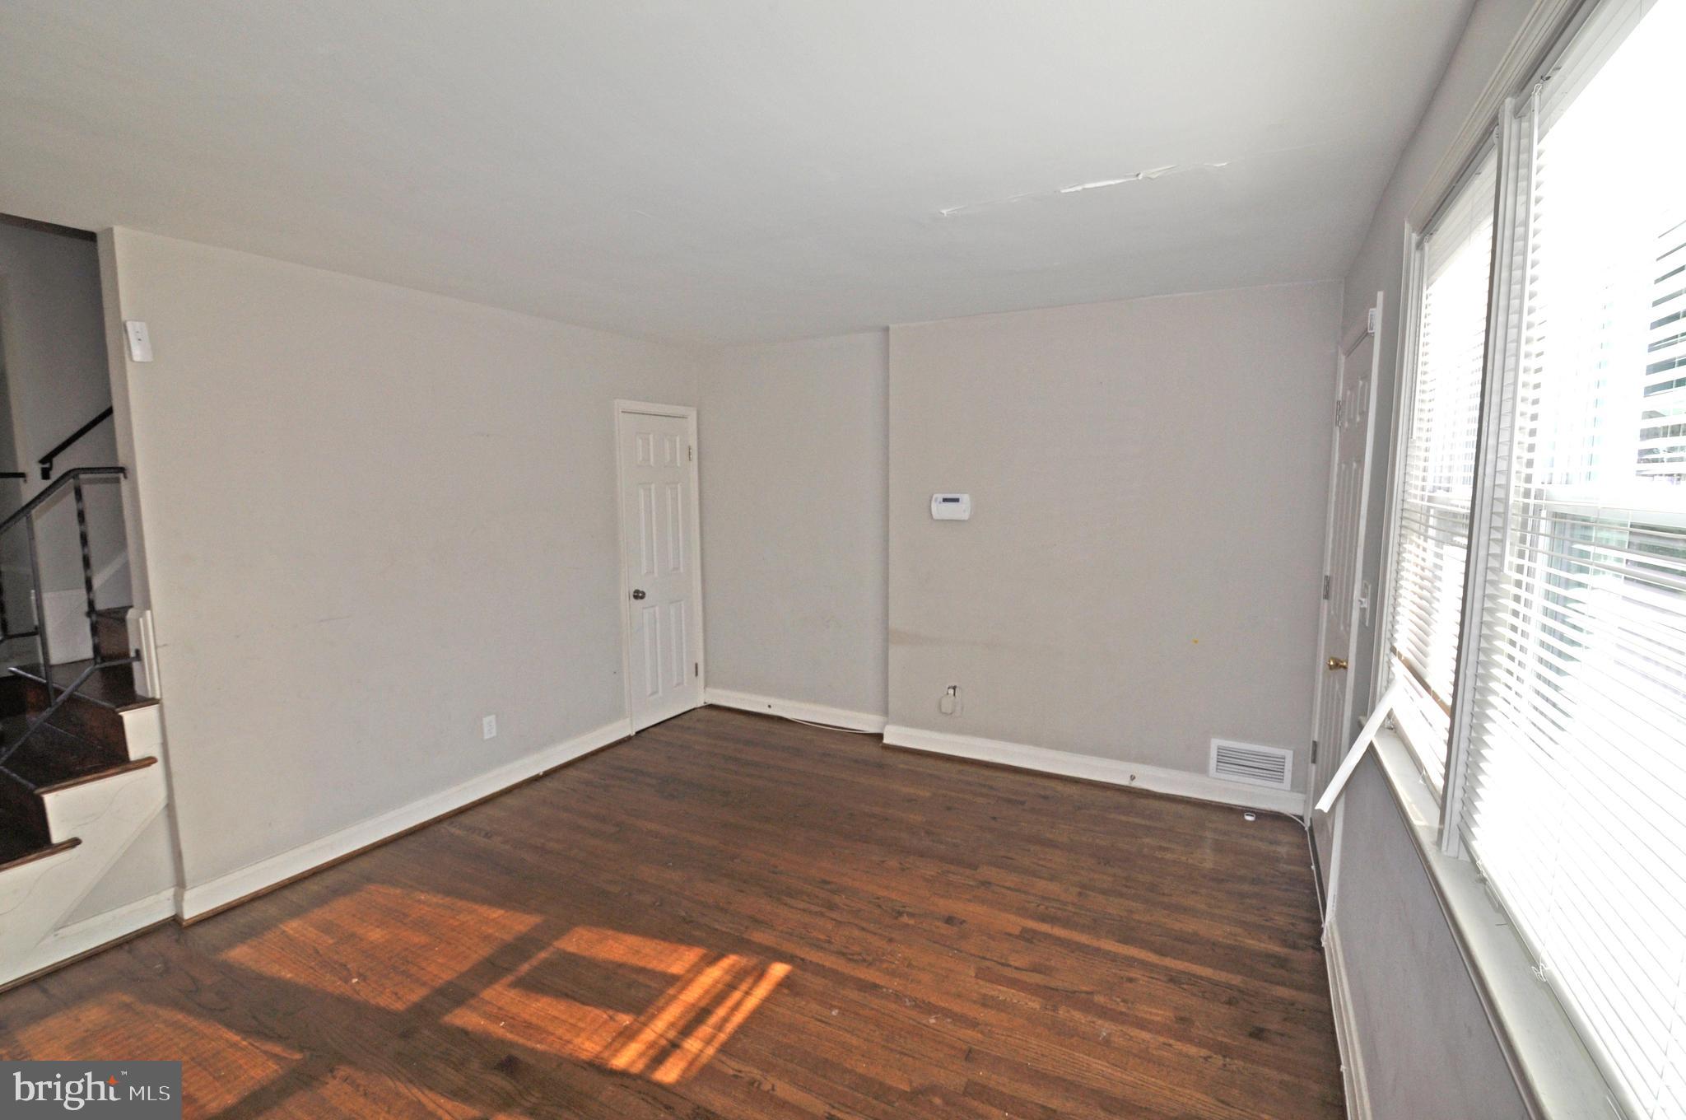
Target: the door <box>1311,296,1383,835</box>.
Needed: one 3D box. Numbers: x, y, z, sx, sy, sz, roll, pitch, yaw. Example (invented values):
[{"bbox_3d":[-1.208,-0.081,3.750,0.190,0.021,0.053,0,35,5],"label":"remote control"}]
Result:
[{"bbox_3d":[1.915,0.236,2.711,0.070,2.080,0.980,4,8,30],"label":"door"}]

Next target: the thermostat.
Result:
[{"bbox_3d":[0.590,-0.289,3.864,0.220,0.145,0.032,3,7,25],"label":"thermostat"}]

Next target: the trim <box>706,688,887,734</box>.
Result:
[{"bbox_3d":[-0.353,1.016,4.738,1.390,0.117,0.020,3,7,25],"label":"trim"}]

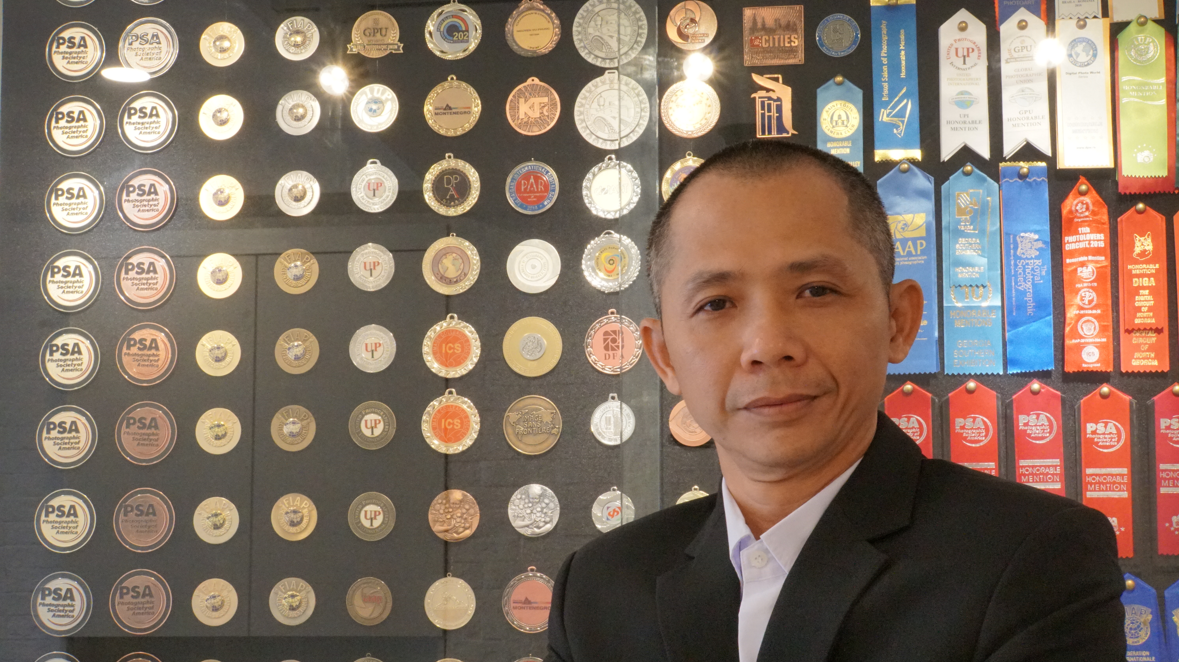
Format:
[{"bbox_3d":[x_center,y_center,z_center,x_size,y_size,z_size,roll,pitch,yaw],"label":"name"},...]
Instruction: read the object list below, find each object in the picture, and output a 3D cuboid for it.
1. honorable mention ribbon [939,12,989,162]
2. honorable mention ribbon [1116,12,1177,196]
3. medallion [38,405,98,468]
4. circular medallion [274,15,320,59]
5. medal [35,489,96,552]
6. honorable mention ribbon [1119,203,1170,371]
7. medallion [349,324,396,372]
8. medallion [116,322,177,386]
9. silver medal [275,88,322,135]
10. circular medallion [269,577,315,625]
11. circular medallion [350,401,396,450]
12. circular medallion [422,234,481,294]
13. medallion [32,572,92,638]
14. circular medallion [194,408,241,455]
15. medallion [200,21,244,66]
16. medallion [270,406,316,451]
[{"bbox_3d":[0.402,-0.264,1.931,0.051,0.167,0.006,-1,-6,7],"label":"honorable mention ribbon"},{"bbox_3d":[0.564,-0.230,1.829,0.056,0.183,0.005,-1,-7,7],"label":"honorable mention ribbon"},{"bbox_3d":[-0.597,0.121,2.058,0.072,0.072,0.008,-1,-7,7],"label":"medallion"},{"bbox_3d":[-0.317,-0.317,1.952,0.050,0.050,0.005,-1,-7,7],"label":"circular medallion"},{"bbox_3d":[-0.584,0.212,2.006,0.072,0.072,0.007,-1,-6,7],"label":"medal"},{"bbox_3d":[0.580,-0.045,1.884,0.049,0.178,0.006,0,-6,7],"label":"honorable mention ribbon"},{"bbox_3d":[-0.244,0.019,2.026,0.054,0.055,0.005,-1,-7,7],"label":"medallion"},{"bbox_3d":[-0.488,0.026,1.982,0.070,0.070,0.007,-1,-7,7],"label":"medallion"},{"bbox_3d":[-0.323,-0.242,1.992,0.051,0.051,0.006,-1,-7,7],"label":"silver medal"},{"bbox_3d":[-0.311,0.283,1.880,0.050,0.050,0.005,-1,-7,7],"label":"circular medallion"},{"bbox_3d":[-0.238,0.104,1.974,0.053,0.053,0.005,-1,-6,7],"label":"circular medallion"},{"bbox_3d":[-0.156,-0.075,2.025,0.067,0.068,0.005,-1,-7,7],"label":"circular medallion"},{"bbox_3d":[-0.576,0.298,1.961,0.070,0.070,0.007,-1,-7,7],"label":"medallion"},{"bbox_3d":[-0.411,0.111,1.996,0.052,0.052,0.005,-1,-6,7],"label":"circular medallion"},{"bbox_3d":[-0.407,-0.319,1.992,0.050,0.050,0.007,-1,-6,7],"label":"medallion"},{"bbox_3d":[-0.319,0.105,1.935,0.049,0.049,0.007,-1,-6,7],"label":"medallion"}]

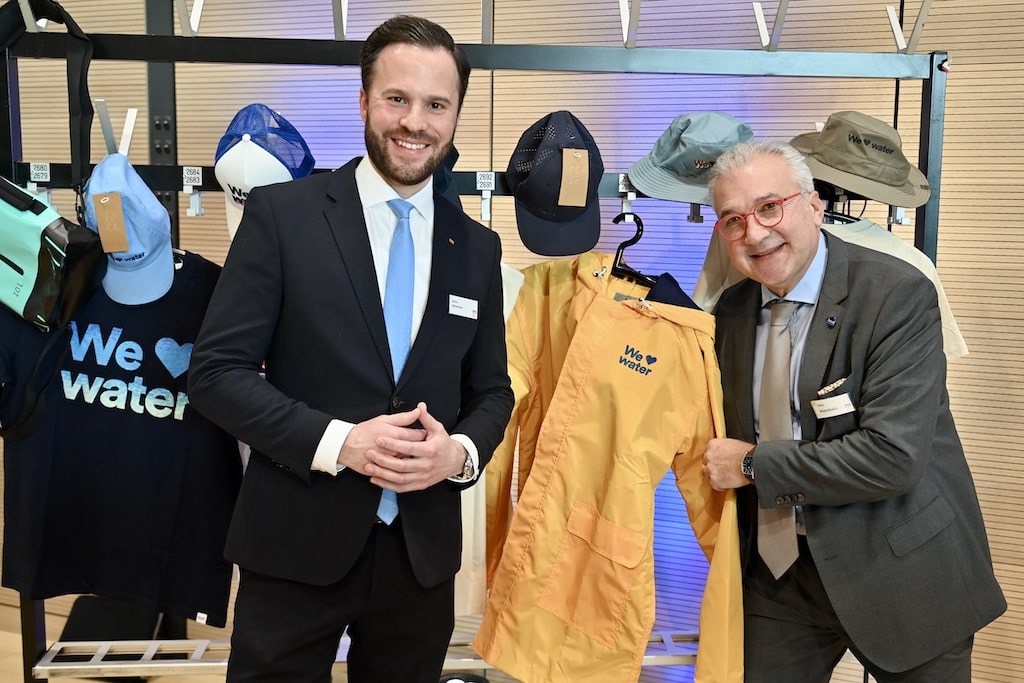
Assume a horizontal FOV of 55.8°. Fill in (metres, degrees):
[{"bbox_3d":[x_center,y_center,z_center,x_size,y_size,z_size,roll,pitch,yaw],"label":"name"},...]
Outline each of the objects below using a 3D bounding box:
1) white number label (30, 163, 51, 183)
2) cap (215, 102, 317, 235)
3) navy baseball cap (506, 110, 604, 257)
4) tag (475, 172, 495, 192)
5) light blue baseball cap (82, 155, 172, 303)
[{"bbox_3d":[-0.930,-0.334,1.909,0.038,0.037,0.004,0,7,-5],"label":"white number label"},{"bbox_3d":[-0.490,-0.333,1.867,0.190,0.280,0.140,6,-15,9],"label":"cap"},{"bbox_3d":[0.092,-0.326,1.905,0.193,0.283,0.145,-1,-12,-1],"label":"navy baseball cap"},{"bbox_3d":[-0.053,-0.328,1.987,0.038,0.037,0.004,0,7,-5],"label":"tag"},{"bbox_3d":[-0.737,-0.222,1.845,0.175,0.285,0.130,-7,-11,12],"label":"light blue baseball cap"}]

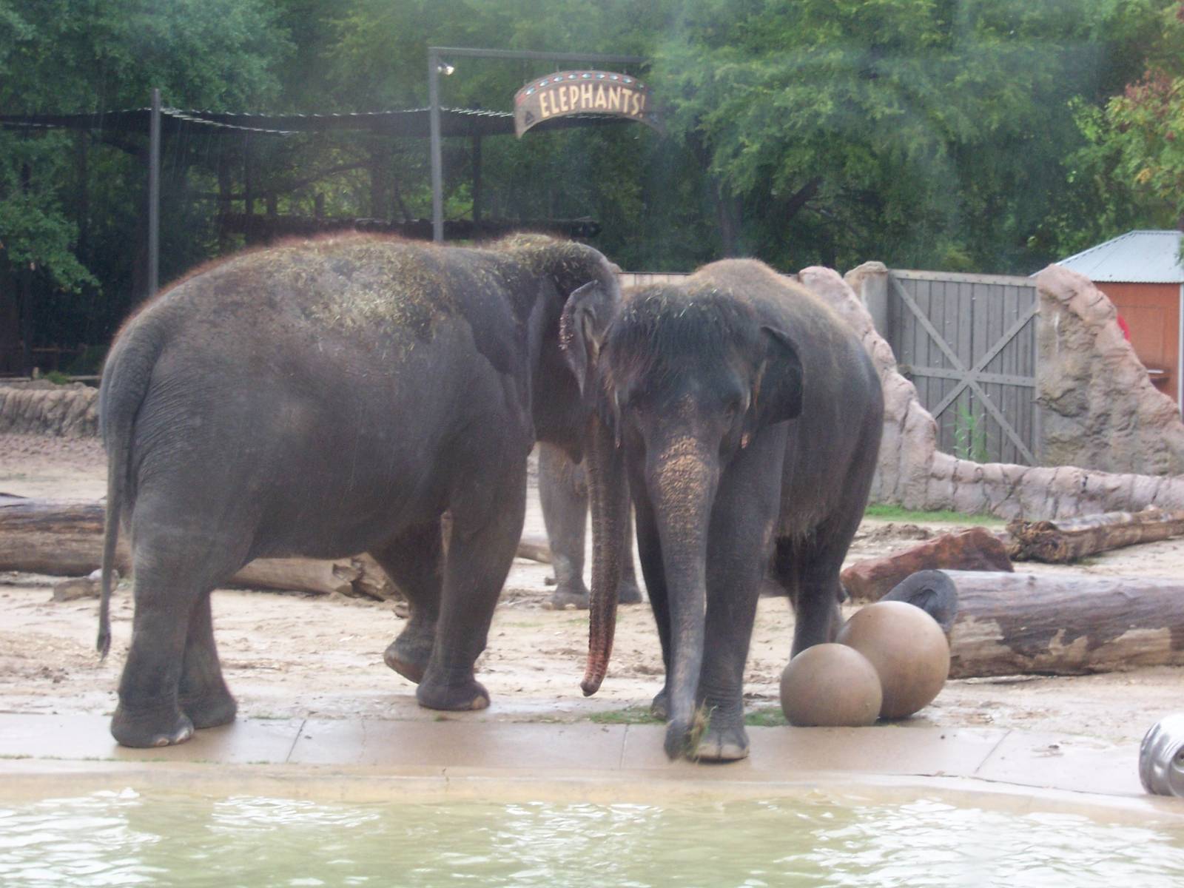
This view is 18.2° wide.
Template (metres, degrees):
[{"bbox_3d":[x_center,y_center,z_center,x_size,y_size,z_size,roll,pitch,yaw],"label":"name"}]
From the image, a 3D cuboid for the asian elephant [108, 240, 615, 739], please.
[{"bbox_3d":[-1.136,0.164,19.197,3.000,2.500,1.220,-2,5,-31],"label":"asian elephant"}]

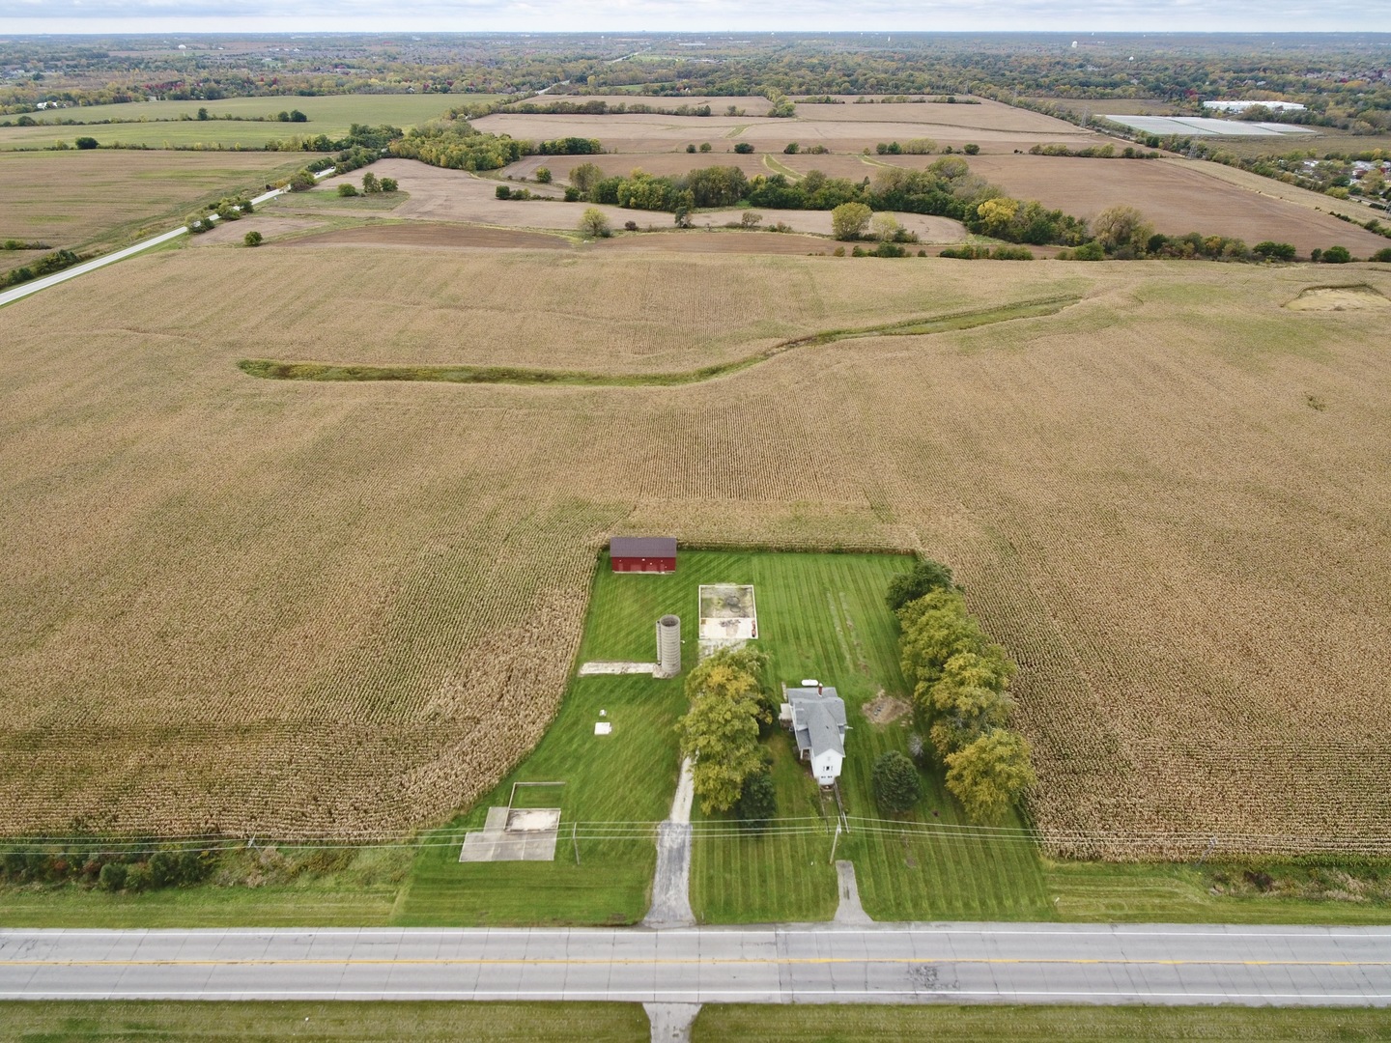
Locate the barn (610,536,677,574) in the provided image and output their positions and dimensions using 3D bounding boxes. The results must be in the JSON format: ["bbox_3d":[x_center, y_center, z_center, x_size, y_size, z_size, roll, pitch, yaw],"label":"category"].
[{"bbox_3d":[-11.700,6.510,185.880,14.800,6.400,8.800,0,32,0],"label":"barn"}]

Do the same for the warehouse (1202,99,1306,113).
[{"bbox_3d":[846.000,-628.280,1218.340,110.000,10.500,82.000,0,32,0],"label":"warehouse"}]

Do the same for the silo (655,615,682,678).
[{"bbox_3d":[-5.050,23.580,152.950,4.430,11.760,3.880,0,32,0],"label":"silo"}]

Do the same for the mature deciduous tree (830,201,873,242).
[{"bbox_3d":[91.570,-175.860,470.550,23.800,21.400,22.800,0,32,0],"label":"mature deciduous tree"}]

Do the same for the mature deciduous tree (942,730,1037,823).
[{"bbox_3d":[45.390,39.400,124.230,13.200,14.500,12.800,0,32,0],"label":"mature deciduous tree"}]

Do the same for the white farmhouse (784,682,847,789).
[{"bbox_3d":[21.300,35.480,138.300,9.400,6.900,19.000,0,32,0],"label":"white farmhouse"}]

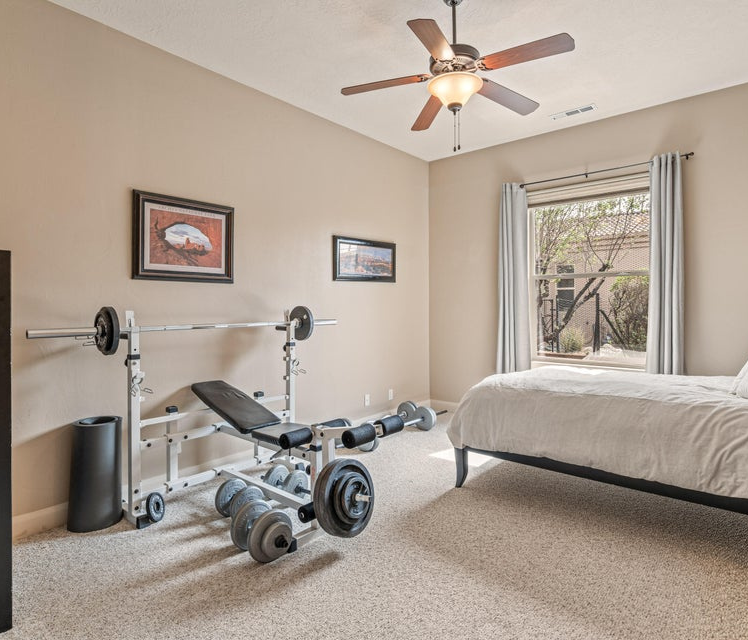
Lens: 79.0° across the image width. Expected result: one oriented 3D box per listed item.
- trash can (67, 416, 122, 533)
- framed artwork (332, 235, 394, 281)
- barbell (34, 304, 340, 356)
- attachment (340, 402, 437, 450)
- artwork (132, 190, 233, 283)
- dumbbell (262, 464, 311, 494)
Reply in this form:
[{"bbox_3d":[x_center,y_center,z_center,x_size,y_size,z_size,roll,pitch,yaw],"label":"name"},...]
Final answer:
[{"bbox_3d":[-1.631,0.891,2.671,0.272,0.590,0.272,1,1,41],"label":"trash can"},{"bbox_3d":[-0.079,-0.602,4.643,0.030,0.427,0.966,1,1,41],"label":"framed artwork"},{"bbox_3d":[-1.041,0.047,3.105,0.280,0.280,2.160,1,1,41],"label":"barbell"},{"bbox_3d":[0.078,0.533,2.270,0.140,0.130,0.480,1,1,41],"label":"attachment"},{"bbox_3d":[-1.329,-0.560,3.210,0.030,0.583,0.742,1,1,41],"label":"artwork"},{"bbox_3d":[-0.569,1.060,2.920,0.420,0.220,0.220,1,1,38],"label":"dumbbell"}]

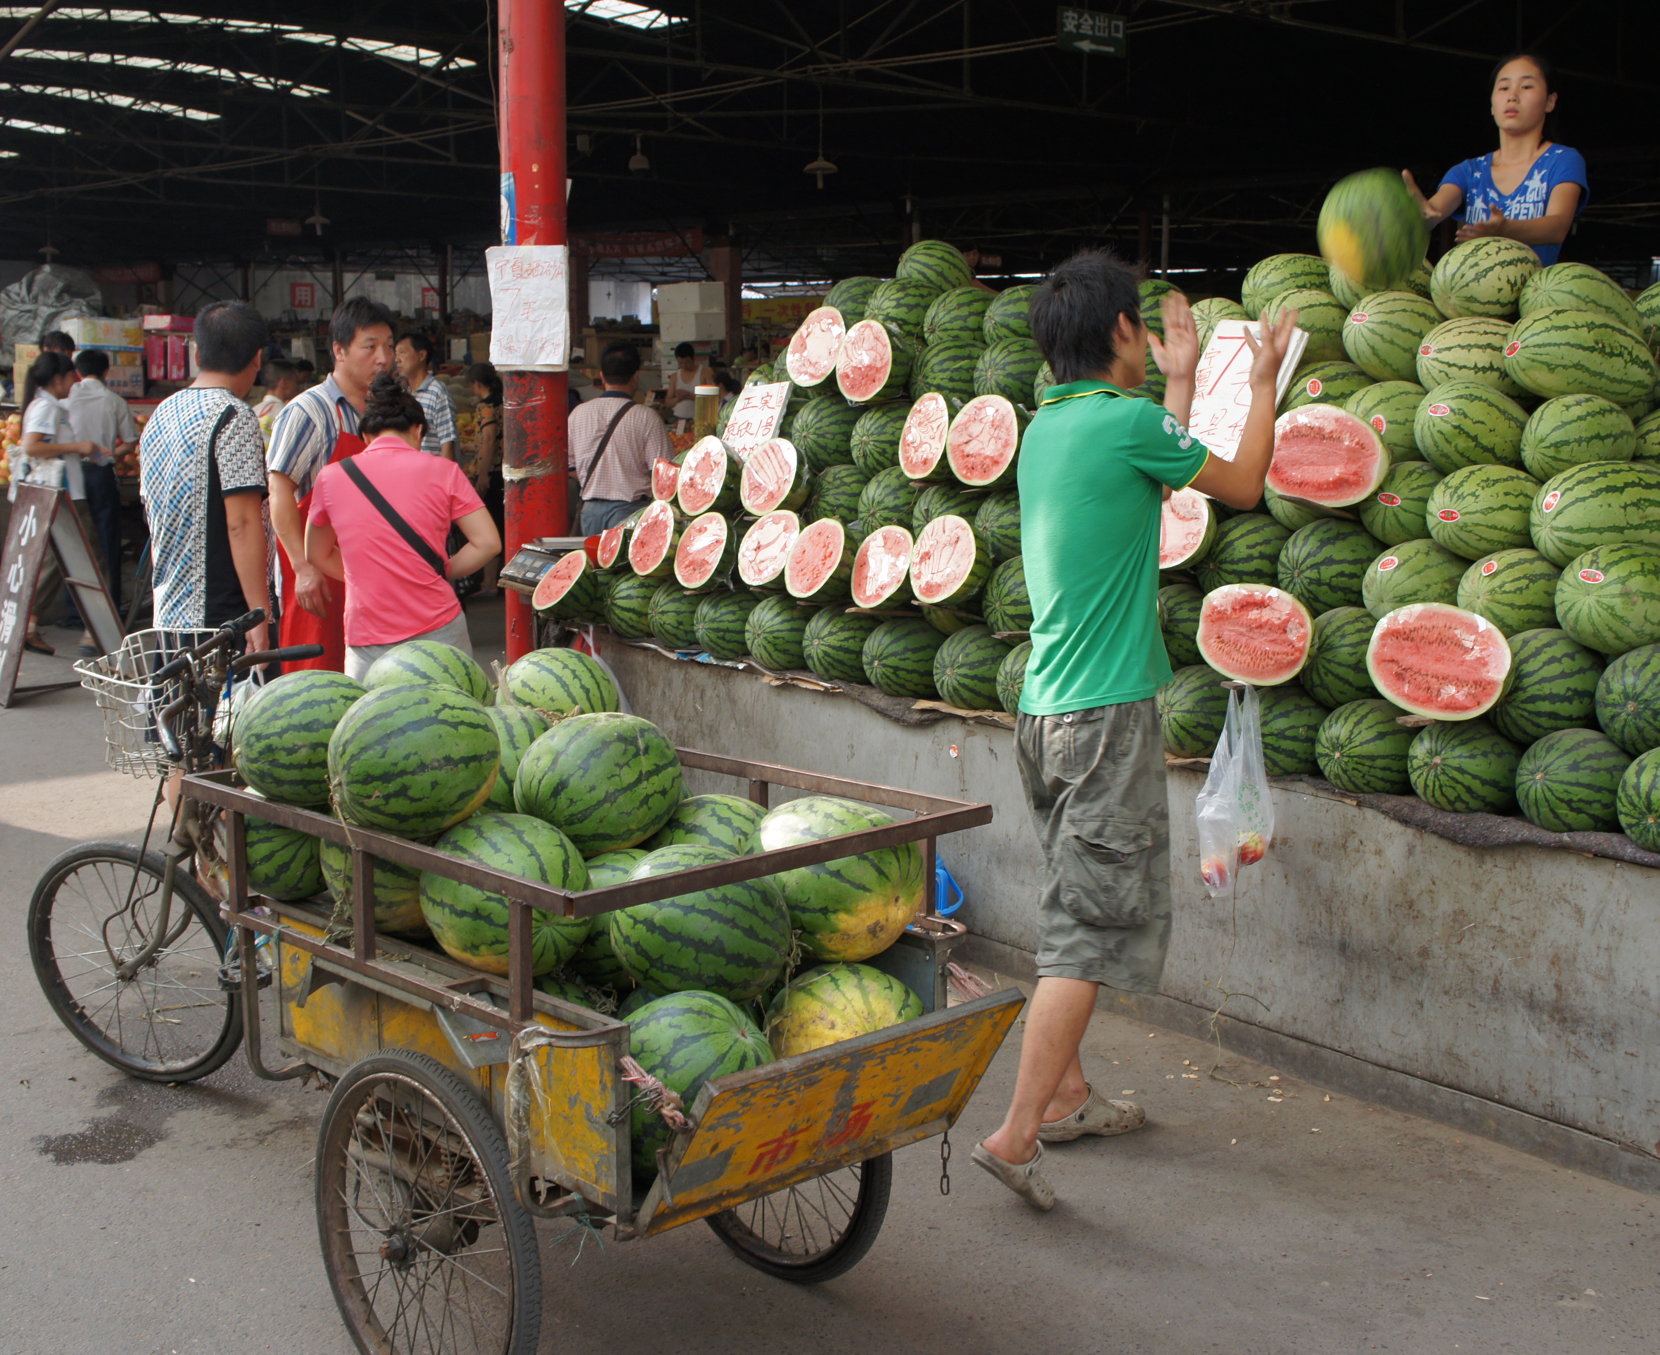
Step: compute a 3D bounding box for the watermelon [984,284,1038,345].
[{"bbox_3d":[0.546,-1.022,5.800,0.245,0.215,0.215,-6,11,-39],"label":"watermelon"}]

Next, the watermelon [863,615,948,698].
[{"bbox_3d":[0.209,-0.056,5.510,0.253,0.220,0.220,-6,11,-39],"label":"watermelon"}]

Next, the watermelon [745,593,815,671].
[{"bbox_3d":[-0.138,-0.133,5.970,0.258,0.224,0.224,-6,11,-39],"label":"watermelon"}]

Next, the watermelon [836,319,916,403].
[{"bbox_3d":[0.162,-0.959,6.254,0.150,0.250,0.250,6,3,-42],"label":"watermelon"}]

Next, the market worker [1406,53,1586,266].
[{"bbox_3d":[1.841,-0.912,5.671,0.500,1.600,0.550,8,11,39],"label":"market worker"}]

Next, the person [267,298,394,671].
[{"bbox_3d":[-1.343,-0.243,5.850,0.550,1.680,0.420,-6,11,-38],"label":"person"}]

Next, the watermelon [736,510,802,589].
[{"bbox_3d":[-0.134,-0.365,6.172,0.140,0.250,0.250,25,-9,-41],"label":"watermelon"}]

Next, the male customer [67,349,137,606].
[{"bbox_3d":[-4.123,-1.115,11.605,0.500,1.600,0.420,-1,9,-11],"label":"male customer"}]

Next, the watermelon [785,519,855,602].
[{"bbox_3d":[0.006,-0.325,6.004,0.140,0.250,0.250,24,-8,-39],"label":"watermelon"}]

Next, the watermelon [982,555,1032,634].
[{"bbox_3d":[0.508,-0.217,5.300,0.245,0.210,0.210,-6,11,-39],"label":"watermelon"}]

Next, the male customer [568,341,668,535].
[{"bbox_3d":[-0.924,-0.666,9.029,0.500,1.630,0.330,0,9,-5],"label":"male customer"}]

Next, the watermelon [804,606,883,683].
[{"bbox_3d":[0.038,-0.092,5.772,0.240,0.215,0.215,-7,12,-40],"label":"watermelon"}]

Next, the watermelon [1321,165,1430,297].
[{"bbox_3d":[1.297,-1.065,4.850,0.255,0.280,0.255,-6,11,-39],"label":"watermelon"}]

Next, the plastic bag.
[{"bbox_3d":[0.907,0.254,4.548,0.120,0.480,0.170,-7,12,-40],"label":"plastic bag"}]

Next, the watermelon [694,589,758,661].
[{"bbox_3d":[-0.306,-0.159,6.160,0.249,0.217,0.217,-6,11,-39],"label":"watermelon"}]

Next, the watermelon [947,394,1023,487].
[{"bbox_3d":[0.478,-0.653,5.732,0.140,0.260,0.260,9,1,-44],"label":"watermelon"}]

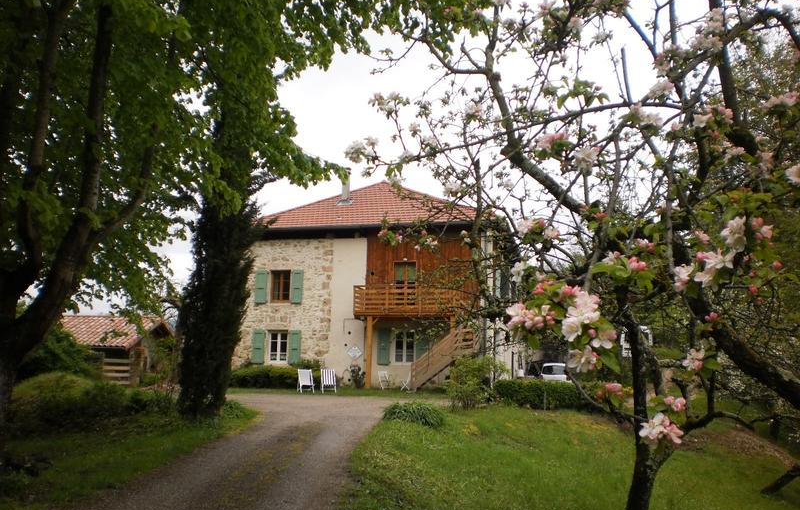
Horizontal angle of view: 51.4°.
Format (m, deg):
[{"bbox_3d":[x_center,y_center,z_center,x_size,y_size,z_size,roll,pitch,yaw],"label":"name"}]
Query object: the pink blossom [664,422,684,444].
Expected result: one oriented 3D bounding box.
[{"bbox_3d":[0.660,0.426,2.000,0.047,0.050,0.044,-1,-6,18],"label":"pink blossom"}]

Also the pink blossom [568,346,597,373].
[{"bbox_3d":[0.439,0.251,2.000,0.075,0.064,0.062,-1,-6,12],"label":"pink blossom"}]

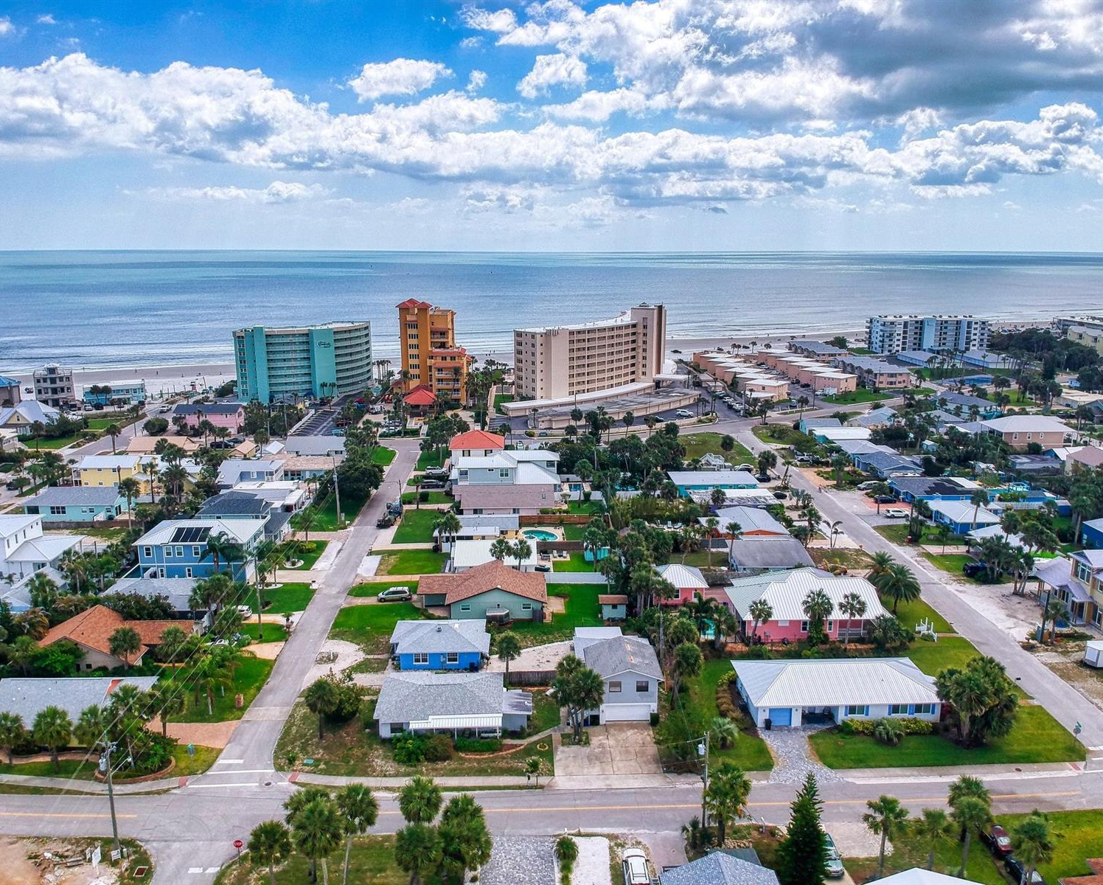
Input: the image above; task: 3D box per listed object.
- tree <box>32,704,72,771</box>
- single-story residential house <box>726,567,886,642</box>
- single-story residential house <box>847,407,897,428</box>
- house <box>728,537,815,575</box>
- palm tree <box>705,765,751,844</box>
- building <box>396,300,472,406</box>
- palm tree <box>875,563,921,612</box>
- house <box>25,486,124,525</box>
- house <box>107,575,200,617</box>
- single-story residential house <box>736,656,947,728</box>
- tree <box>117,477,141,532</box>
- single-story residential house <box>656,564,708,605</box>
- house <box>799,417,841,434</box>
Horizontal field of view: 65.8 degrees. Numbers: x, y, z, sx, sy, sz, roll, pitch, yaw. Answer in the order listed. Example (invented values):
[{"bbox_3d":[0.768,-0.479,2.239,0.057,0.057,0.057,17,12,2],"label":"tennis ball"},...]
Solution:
[{"bbox_3d":[-48.774,29.247,83.556,3.960,6.700,3.960,0,13,0],"label":"tree"},{"bbox_3d":[36.000,21.960,123.820,20.600,6.200,18.300,0,13,-2],"label":"single-story residential house"},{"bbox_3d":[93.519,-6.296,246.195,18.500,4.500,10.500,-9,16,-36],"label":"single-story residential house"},{"bbox_3d":[35.450,18.650,141.930,12.500,4.600,14.100,0,13,-2],"label":"house"},{"bbox_3d":[15.200,32.010,75.180,4.300,8.200,4.300,0,13,-2],"label":"palm tree"},{"bbox_3d":[-36.572,-29.728,271.192,20.900,32.200,22.000,0,13,0],"label":"building"},{"bbox_3d":[48.858,20.960,120.278,6.230,6.690,6.230,0,13,0],"label":"palm tree"},{"bbox_3d":[-93.100,11.840,170.280,18.200,5.300,11.200,0,13,-2],"label":"house"},{"bbox_3d":[-55.366,21.876,121.538,17.500,4.100,11.400,0,13,-2],"label":"house"},{"bbox_3d":[32.639,27.622,97.980,21.500,4.700,10.600,0,13,-2],"label":"single-story residential house"},{"bbox_3d":[-79.200,11.520,159.740,4.200,10.600,4.200,0,13,-2],"label":"tree"},{"bbox_3d":[18.739,20.486,126.811,8.400,4.700,7.700,0,13,-2],"label":"single-story residential house"},{"bbox_3d":[72.204,-4.237,228.266,9.900,3.800,8.800,0,13,0],"label":"house"}]

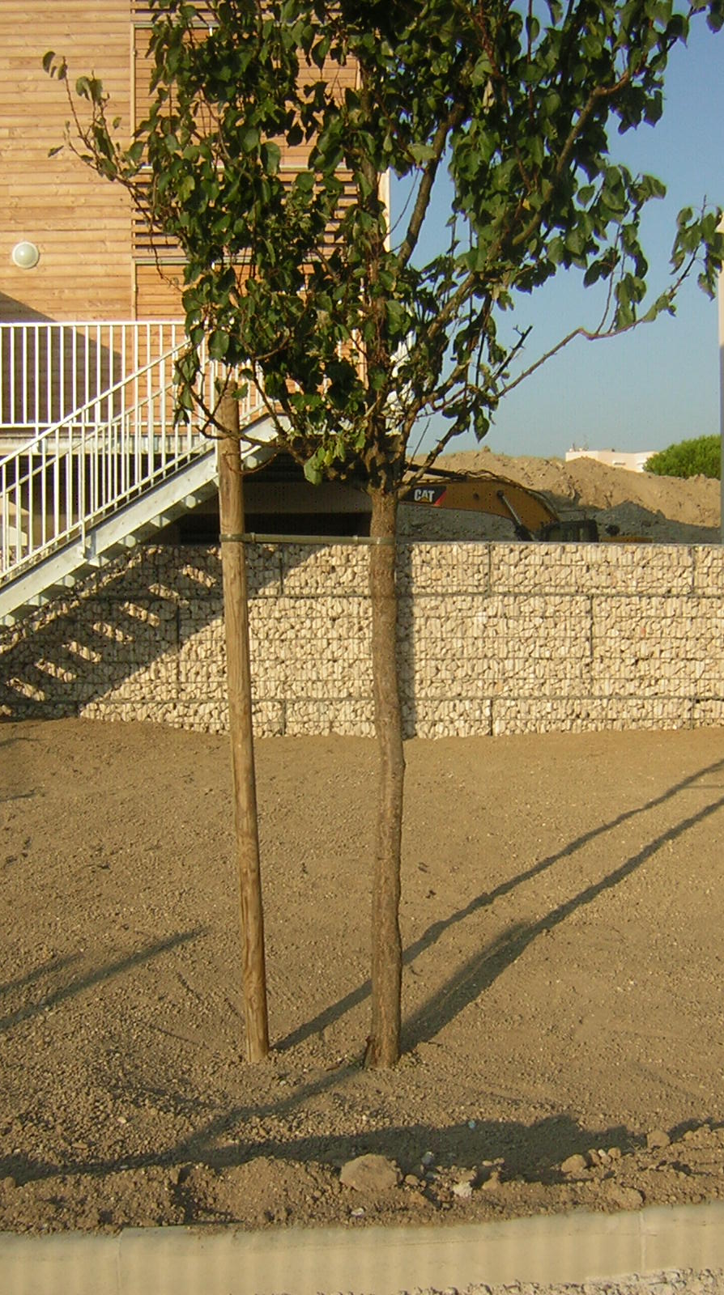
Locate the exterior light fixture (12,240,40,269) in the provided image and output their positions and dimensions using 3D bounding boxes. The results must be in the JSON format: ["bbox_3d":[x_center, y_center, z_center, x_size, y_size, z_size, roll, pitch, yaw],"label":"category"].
[{"bbox_3d":[-3.743,-4.378,15.000,0.300,0.300,0.120,0,2,-2],"label":"exterior light fixture"}]

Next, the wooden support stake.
[{"bbox_3d":[-0.390,0.253,4.450,0.074,2.239,0.074,-2,2,-2],"label":"wooden support stake"}]

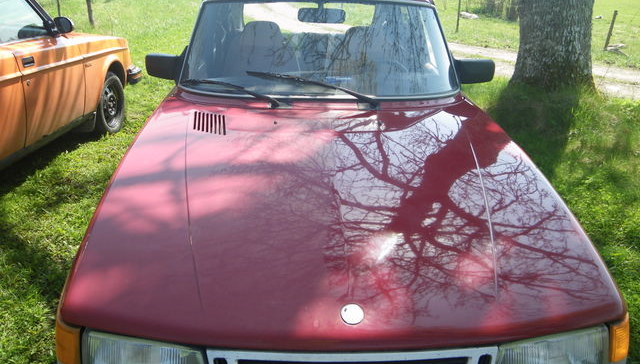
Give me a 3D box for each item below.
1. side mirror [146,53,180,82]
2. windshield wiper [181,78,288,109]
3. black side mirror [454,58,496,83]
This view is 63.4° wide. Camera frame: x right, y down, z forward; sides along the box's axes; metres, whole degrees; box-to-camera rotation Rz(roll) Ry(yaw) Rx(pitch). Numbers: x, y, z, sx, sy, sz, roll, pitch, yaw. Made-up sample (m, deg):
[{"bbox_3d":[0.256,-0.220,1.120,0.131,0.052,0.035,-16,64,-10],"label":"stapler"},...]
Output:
[{"bbox_3d":[-0.791,-0.600,2.683,0.195,0.115,0.085,0,26,-3],"label":"side mirror"},{"bbox_3d":[-0.444,-0.448,2.495,0.600,0.045,0.060,17,74,24],"label":"windshield wiper"},{"bbox_3d":[0.827,-0.594,2.781,0.195,0.115,0.085,0,26,-3],"label":"black side mirror"}]

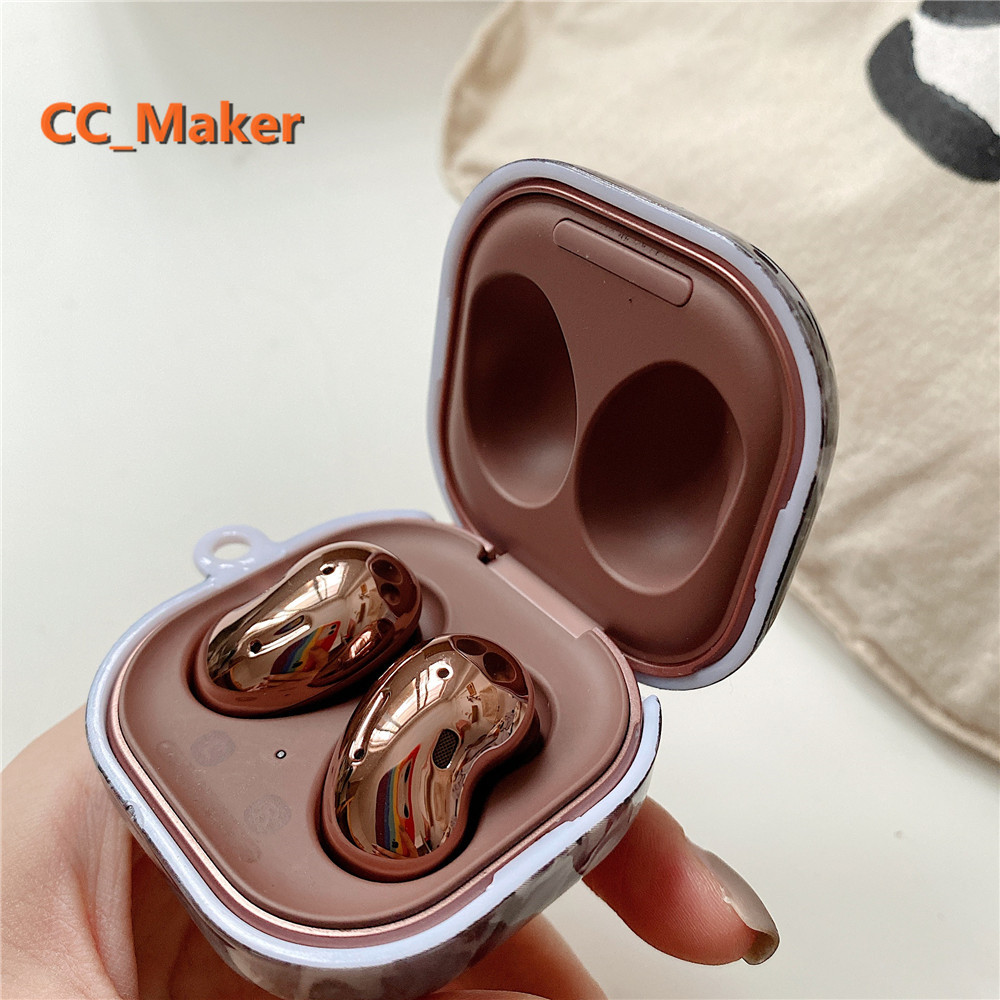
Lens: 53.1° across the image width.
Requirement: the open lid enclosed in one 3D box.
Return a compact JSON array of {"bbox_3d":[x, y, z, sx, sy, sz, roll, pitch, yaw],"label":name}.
[{"bbox_3d":[0.014,-0.009,0.114,0.013,0.053,0.053,-21,44,-37],"label":"open lid"}]

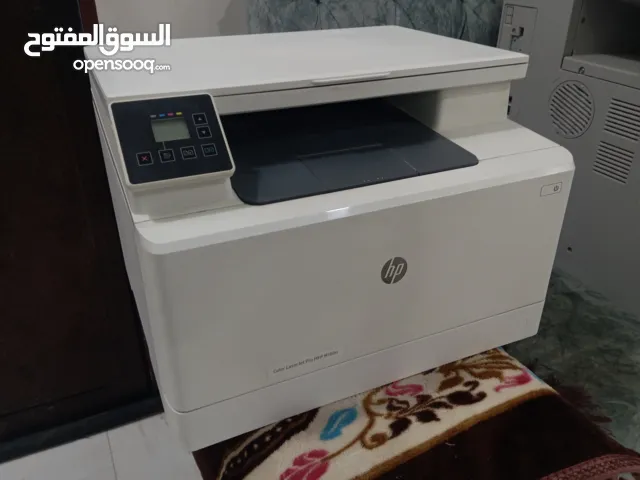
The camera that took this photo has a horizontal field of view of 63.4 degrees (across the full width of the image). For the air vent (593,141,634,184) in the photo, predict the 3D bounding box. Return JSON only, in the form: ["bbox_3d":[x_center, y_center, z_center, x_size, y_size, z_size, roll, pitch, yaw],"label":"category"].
[{"bbox_3d":[0.423,-0.112,0.743,0.008,0.045,0.058,-11,31,-19],"label":"air vent"}]

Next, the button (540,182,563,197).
[{"bbox_3d":[0.226,-0.050,0.507,0.025,0.012,0.004,-13,32,-21],"label":"button"}]

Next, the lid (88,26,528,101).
[{"bbox_3d":[-0.024,-0.203,0.570,0.418,0.009,0.254,-13,32,-21],"label":"lid"}]

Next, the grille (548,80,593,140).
[{"bbox_3d":[0.388,-0.200,0.792,0.009,0.088,0.088,-11,31,-19],"label":"grille"}]

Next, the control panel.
[{"bbox_3d":[-0.113,-0.077,0.399,0.079,0.010,0.072,-12,71,-21],"label":"control panel"}]

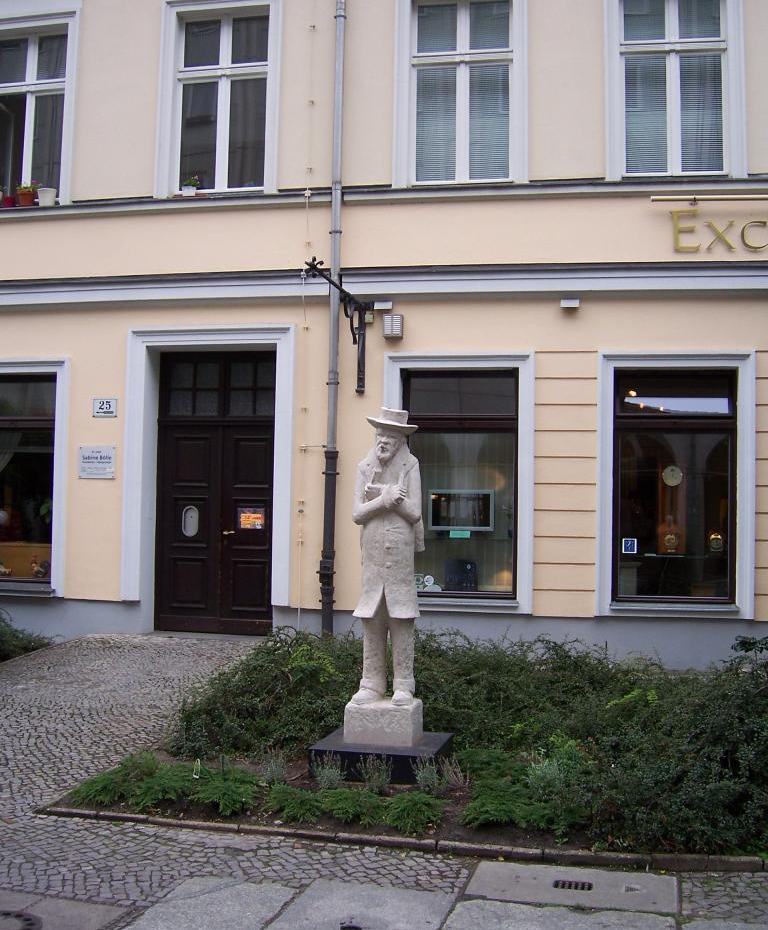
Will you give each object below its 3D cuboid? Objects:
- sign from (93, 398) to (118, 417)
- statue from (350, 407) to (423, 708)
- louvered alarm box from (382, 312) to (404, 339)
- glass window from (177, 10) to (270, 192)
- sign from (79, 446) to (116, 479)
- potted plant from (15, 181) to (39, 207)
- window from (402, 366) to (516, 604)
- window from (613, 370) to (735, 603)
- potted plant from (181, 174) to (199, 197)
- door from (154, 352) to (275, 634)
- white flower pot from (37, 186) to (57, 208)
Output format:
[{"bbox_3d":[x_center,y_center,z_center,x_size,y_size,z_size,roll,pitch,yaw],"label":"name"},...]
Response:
[{"bbox_3d":[-2.977,-0.609,11.381,0.270,0.190,0.020,1,-2,11],"label":"sign"},{"bbox_3d":[0.018,0.549,6.360,0.400,1.750,0.370,1,-2,11],"label":"statue"},{"bbox_3d":[0.093,-1.358,10.420,0.190,0.230,0.120,1,-2,11],"label":"louvered alarm box"},{"bbox_3d":[-1.747,-3.932,11.519,1.020,1.960,0.120,1,-2,11],"label":"glass window"},{"bbox_3d":[-3.059,-0.021,11.370,0.410,0.340,0.020,1,-2,11],"label":"sign"},{"bbox_3d":[-3.845,-2.922,11.484,0.240,0.260,0.220,0,-3,10],"label":"potted plant"},{"bbox_3d":[0.755,0.184,10.599,1.145,2.272,0.120,0,-3,10],"label":"window"},{"bbox_3d":[2.776,0.201,10.227,1.140,2.240,0.120,0,-3,10],"label":"window"},{"bbox_3d":[-2.070,-2.995,11.393,0.190,0.240,0.170,1,-2,11],"label":"potted plant"},{"bbox_3d":[-1.784,0.282,11.305,1.330,2.983,0.120,0,-3,10],"label":"door"},{"bbox_3d":[-3.578,-2.844,11.300,0.200,0.210,0.200,1,-2,0],"label":"white flower pot"}]

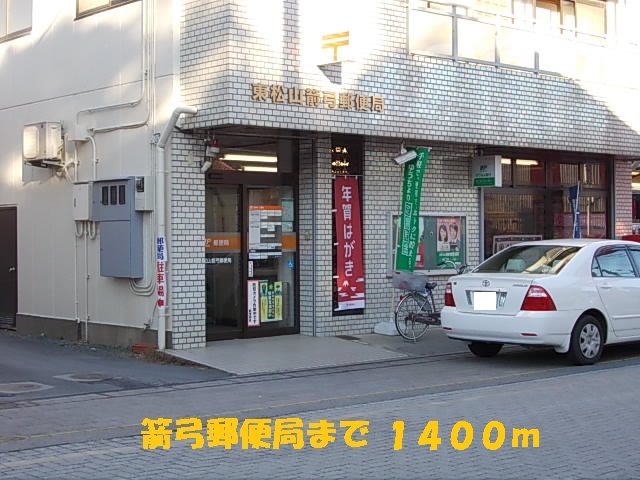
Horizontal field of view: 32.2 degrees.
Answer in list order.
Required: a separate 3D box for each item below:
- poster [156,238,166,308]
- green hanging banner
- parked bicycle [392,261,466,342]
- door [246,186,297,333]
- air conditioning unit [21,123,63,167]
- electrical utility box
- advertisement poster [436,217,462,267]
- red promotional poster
[{"bbox_3d":[-1.896,0.401,13.286,0.130,0.890,0.070,0,0,-6],"label":"poster"},{"bbox_3d":[1.319,-0.418,15.730,0.470,1.760,0.070,9,-6,-41],"label":"green hanging banner"},{"bbox_3d":[1.659,0.837,15.499,1.780,1.080,0.560,-1,0,-41],"label":"parked bicycle"},{"bbox_3d":[-0.640,0.276,14.782,0.870,1.990,0.060,-1,0,-41],"label":"door"},{"bbox_3d":[-3.815,-1.299,15.285,0.280,0.550,0.660,-1,0,-41],"label":"air conditioning unit"},{"bbox_3d":[-2.558,-0.148,14.040,0.230,1.270,0.910,-1,0,-41],"label":"electrical utility box"},{"bbox_3d":[1.921,0.030,16.459,0.530,0.730,0.020,-1,0,-41],"label":"advertisement poster"},{"bbox_3d":[0.388,0.048,15.112,0.560,1.820,0.050,-1,0,-41],"label":"red promotional poster"}]

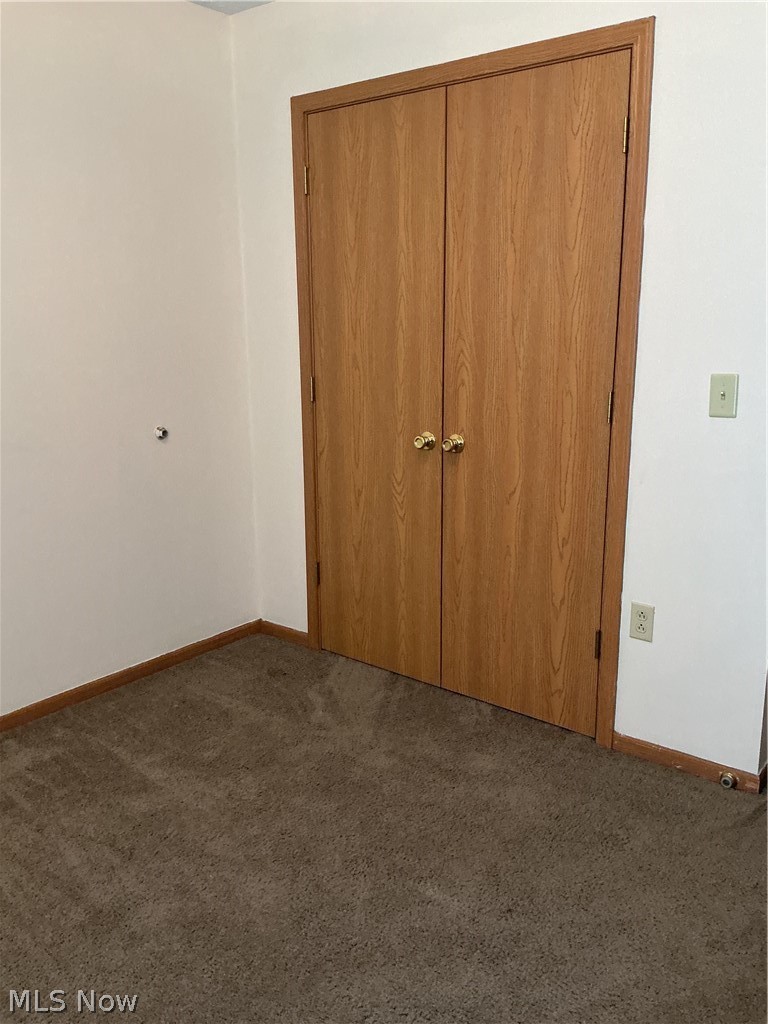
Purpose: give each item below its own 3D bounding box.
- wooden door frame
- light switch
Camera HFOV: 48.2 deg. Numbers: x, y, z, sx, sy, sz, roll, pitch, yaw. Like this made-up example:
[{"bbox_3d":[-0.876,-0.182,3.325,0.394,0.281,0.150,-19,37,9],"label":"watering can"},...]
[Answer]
[{"bbox_3d":[0.209,-0.369,2.906,1.344,2.096,0.060,10,17,38],"label":"wooden door frame"},{"bbox_3d":[0.920,-0.313,2.326,0.071,0.115,0.013,10,17,38],"label":"light switch"}]

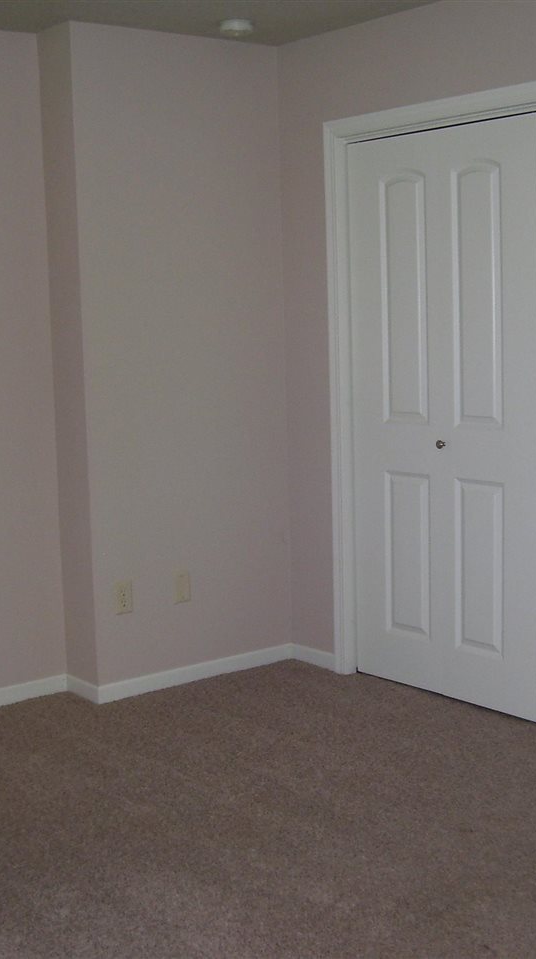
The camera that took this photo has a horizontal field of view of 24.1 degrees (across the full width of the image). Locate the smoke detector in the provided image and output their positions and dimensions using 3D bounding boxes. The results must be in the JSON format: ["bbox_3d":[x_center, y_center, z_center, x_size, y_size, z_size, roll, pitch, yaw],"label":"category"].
[{"bbox_3d":[-0.111,-1.596,4.423,0.130,0.050,0.130,-2,7,0],"label":"smoke detector"}]

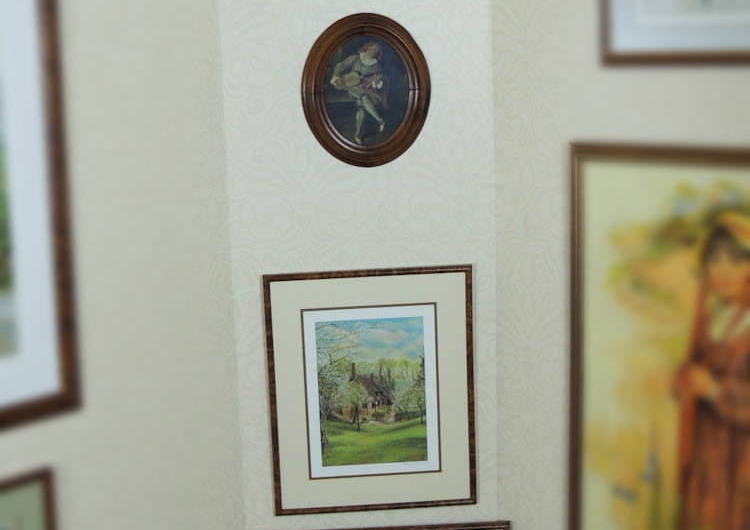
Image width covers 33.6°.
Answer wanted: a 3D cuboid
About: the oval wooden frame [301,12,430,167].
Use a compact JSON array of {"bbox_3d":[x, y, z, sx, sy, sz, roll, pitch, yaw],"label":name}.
[{"bbox_3d":[-0.014,-0.288,2.049,0.214,0.256,0.025,-3,11,-2],"label":"oval wooden frame"}]

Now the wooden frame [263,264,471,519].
[{"bbox_3d":[-0.005,0.218,2.157,0.354,0.432,0.024,-3,12,-2],"label":"wooden frame"}]

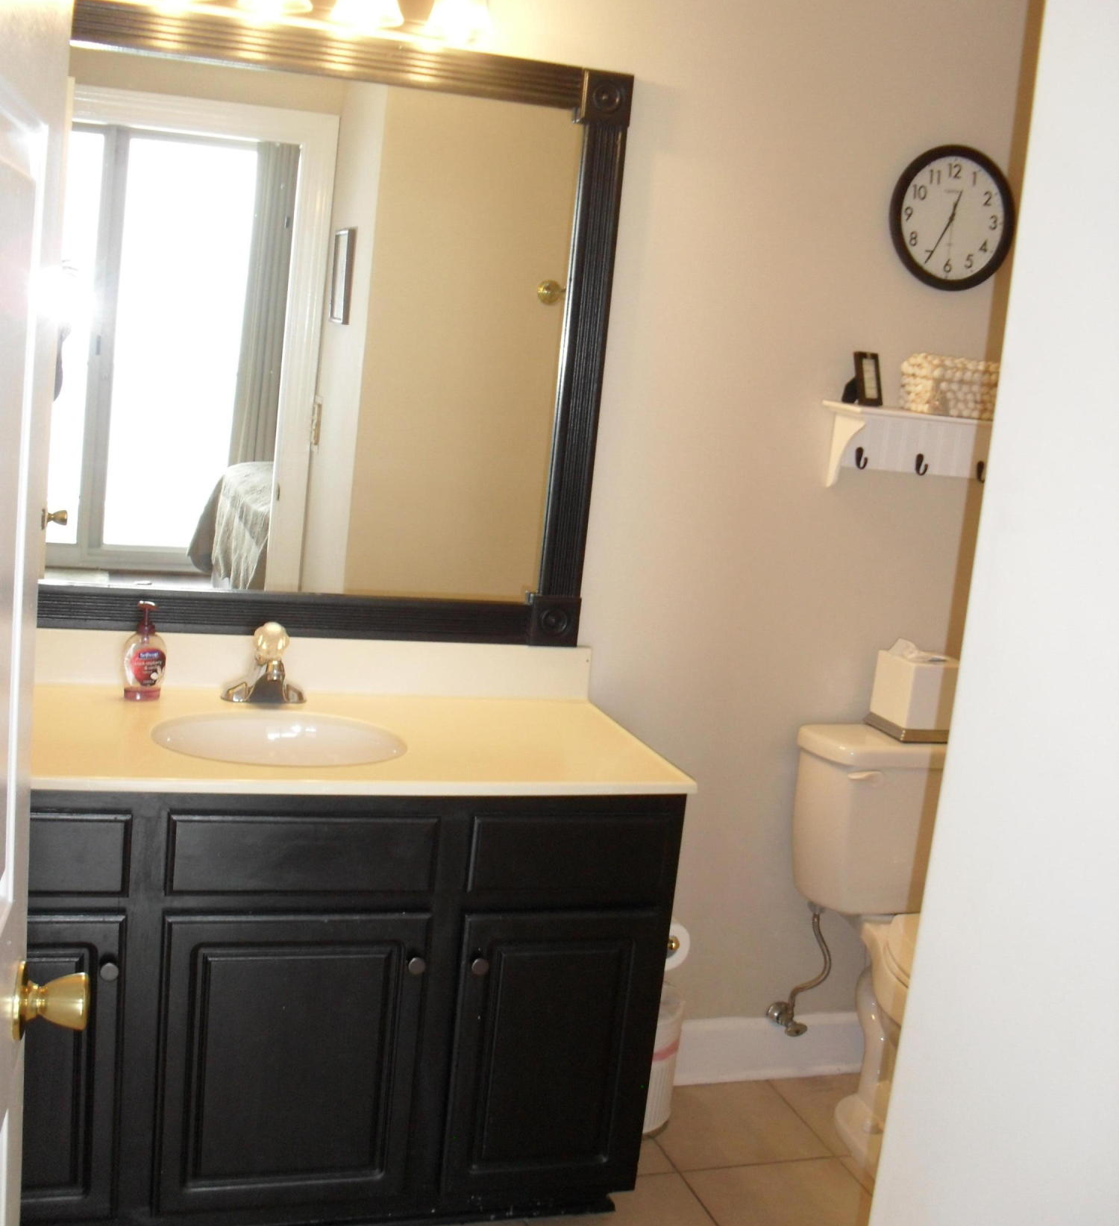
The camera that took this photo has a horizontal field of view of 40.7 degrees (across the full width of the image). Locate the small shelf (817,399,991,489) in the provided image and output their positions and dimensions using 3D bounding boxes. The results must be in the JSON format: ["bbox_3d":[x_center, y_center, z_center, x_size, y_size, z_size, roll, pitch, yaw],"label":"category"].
[{"bbox_3d":[0.744,-0.308,2.943,0.465,0.165,0.145,2,10,-18],"label":"small shelf"}]

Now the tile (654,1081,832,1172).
[{"bbox_3d":[0.336,1.023,3.017,0.330,0.010,0.325,2,11,-18],"label":"tile"}]

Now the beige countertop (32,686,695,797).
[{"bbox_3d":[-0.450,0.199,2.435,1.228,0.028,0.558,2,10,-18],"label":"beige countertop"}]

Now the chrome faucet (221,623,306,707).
[{"bbox_3d":[-0.495,0.089,2.575,0.150,0.138,0.137,2,10,-18],"label":"chrome faucet"}]

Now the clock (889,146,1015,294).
[{"bbox_3d":[0.756,-0.766,2.922,0.281,0.281,0.040,2,11,-18],"label":"clock"}]

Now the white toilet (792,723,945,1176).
[{"bbox_3d":[0.751,0.669,2.819,0.430,0.770,0.710,2,10,-18],"label":"white toilet"}]

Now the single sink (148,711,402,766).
[{"bbox_3d":[-0.450,0.258,2.397,0.400,0.140,0.335,2,10,-18],"label":"single sink"}]

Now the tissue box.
[{"bbox_3d":[0.721,0.165,3.025,0.150,0.158,0.150,2,11,-18],"label":"tissue box"}]

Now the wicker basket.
[{"bbox_3d":[0.790,-0.436,2.949,0.220,0.110,0.110,2,11,-18],"label":"wicker basket"}]

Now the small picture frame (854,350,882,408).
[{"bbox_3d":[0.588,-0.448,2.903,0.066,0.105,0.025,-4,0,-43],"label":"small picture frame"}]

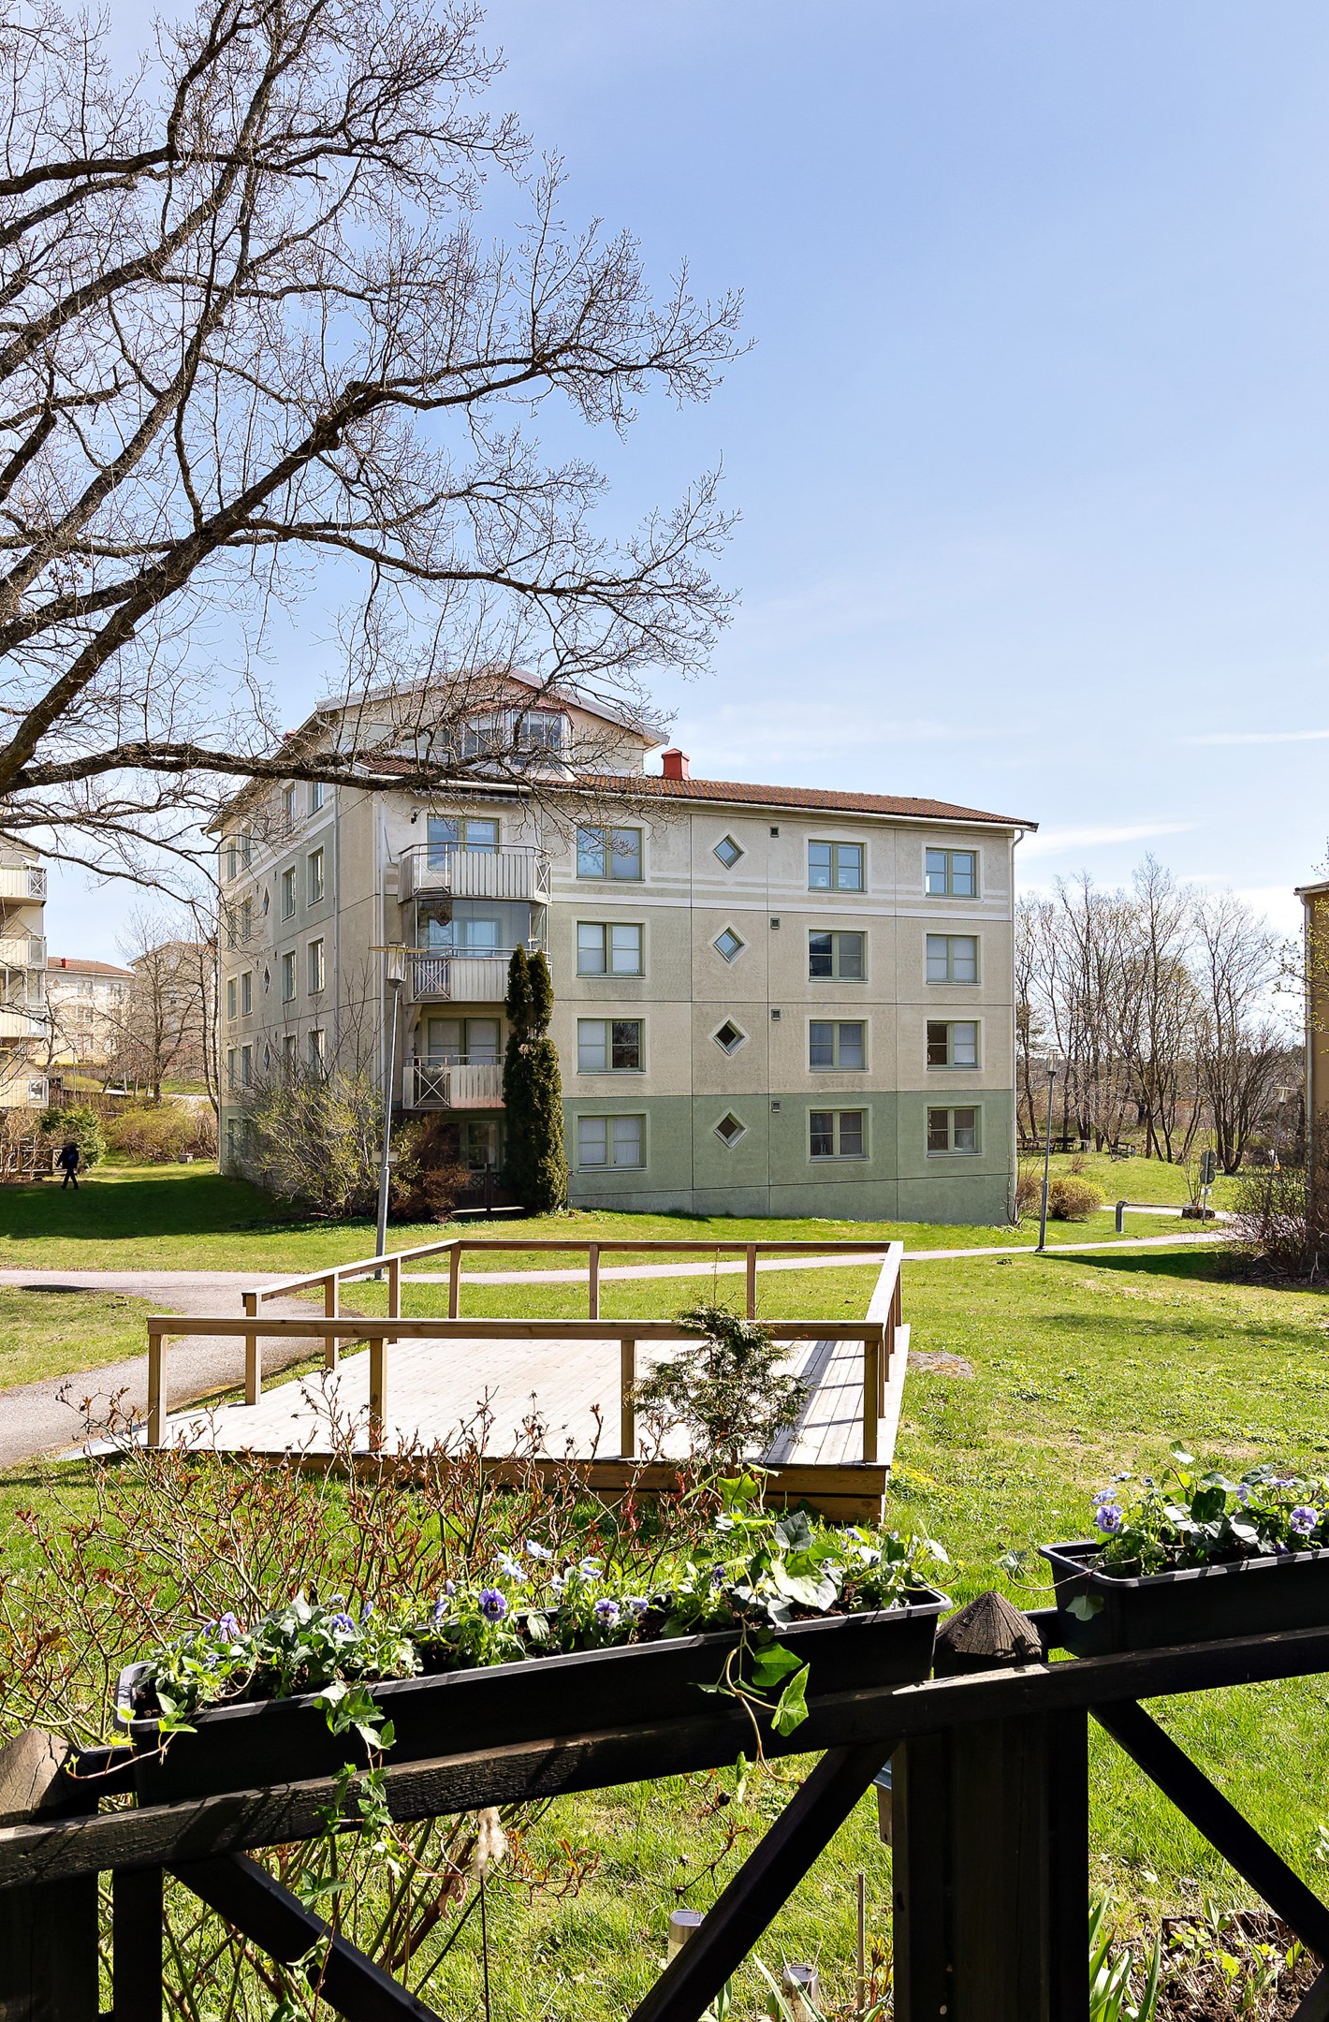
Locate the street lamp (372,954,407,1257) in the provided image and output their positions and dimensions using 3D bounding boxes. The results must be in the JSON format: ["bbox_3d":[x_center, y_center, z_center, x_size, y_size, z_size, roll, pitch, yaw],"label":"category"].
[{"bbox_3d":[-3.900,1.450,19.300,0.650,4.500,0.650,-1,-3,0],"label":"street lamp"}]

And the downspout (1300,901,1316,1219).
[{"bbox_3d":[15.750,1.330,33.000,0.250,8.100,0.160,1,-3,-33],"label":"downspout"}]

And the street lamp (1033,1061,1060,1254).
[{"bbox_3d":[8.800,3.270,31.000,0.550,4.600,0.550,-1,-3,0],"label":"street lamp"}]

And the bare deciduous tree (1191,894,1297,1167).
[{"bbox_3d":[29.230,0.957,68.000,6.000,14.600,6.000,-1,-3,0],"label":"bare deciduous tree"}]

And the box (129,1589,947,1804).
[{"bbox_3d":[-0.107,0.693,1.386,0.825,0.130,0.150,0,-3,-18],"label":"box"}]

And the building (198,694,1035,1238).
[{"bbox_3d":[-2.900,-1.100,49.500,21.200,16.600,20.800,1,-3,-25],"label":"building"}]

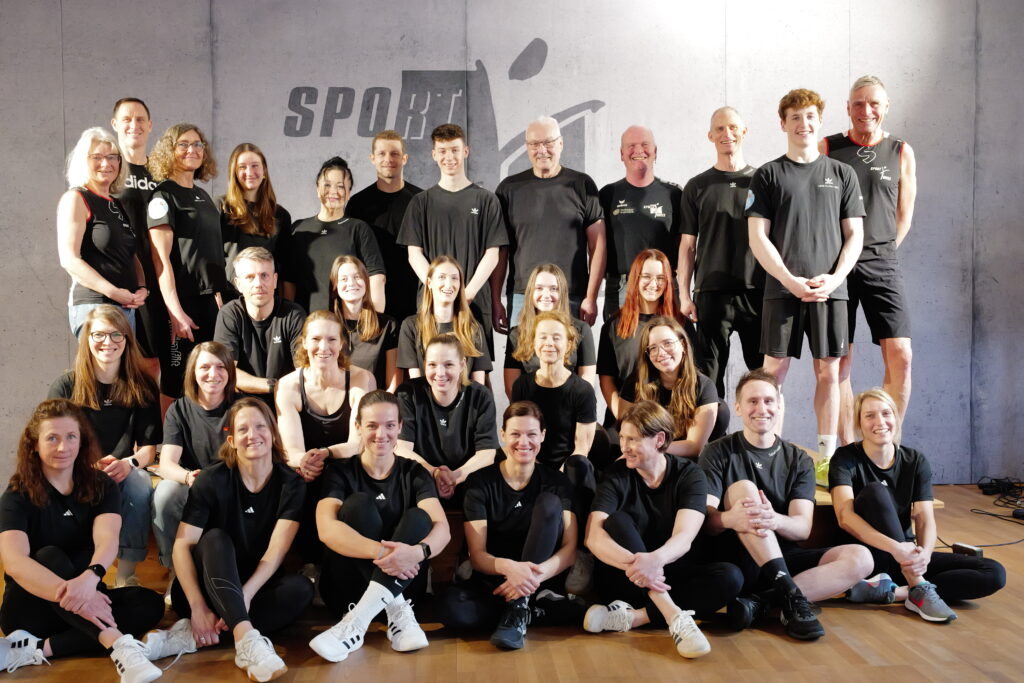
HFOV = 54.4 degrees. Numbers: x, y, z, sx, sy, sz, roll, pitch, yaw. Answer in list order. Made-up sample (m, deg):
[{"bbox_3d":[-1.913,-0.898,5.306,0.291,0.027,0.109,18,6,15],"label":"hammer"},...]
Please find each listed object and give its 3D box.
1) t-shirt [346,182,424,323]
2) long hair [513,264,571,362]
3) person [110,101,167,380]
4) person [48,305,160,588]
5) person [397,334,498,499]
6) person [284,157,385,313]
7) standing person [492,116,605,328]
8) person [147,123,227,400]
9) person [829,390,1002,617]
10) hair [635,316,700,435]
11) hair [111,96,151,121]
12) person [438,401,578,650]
[{"bbox_3d":[-0.625,-0.454,5.080,0.490,0.724,0.280,-1,2,-6],"label":"t-shirt"},{"bbox_3d":[0.133,-0.126,4.498,0.260,0.461,0.260,0,2,2],"label":"long hair"},{"bbox_3d":[-1.751,-0.241,4.654,0.500,1.770,0.290,-1,2,-25],"label":"person"},{"bbox_3d":[-1.655,0.417,4.118,0.500,1.139,0.660,-1,2,-14],"label":"person"},{"bbox_3d":[-0.268,0.484,4.080,0.500,1.031,0.740,0,2,-5],"label":"person"},{"bbox_3d":[-0.859,-0.133,4.898,0.490,1.530,0.310,0,2,0],"label":"person"},{"bbox_3d":[0.181,-0.252,4.950,0.560,1.732,0.330,0,2,2],"label":"standing person"},{"bbox_3d":[-1.514,-0.178,4.646,0.450,1.667,0.340,-2,3,-40],"label":"person"},{"bbox_3d":[1.538,0.584,3.864,0.650,0.798,0.580,0,2,10],"label":"person"},{"bbox_3d":[0.625,0.137,4.000,0.270,0.474,0.270,0,2,13],"label":"hair"},{"bbox_3d":[-1.781,-1.077,4.660,0.170,0.150,0.200,-1,2,-22],"label":"hair"},{"bbox_3d":[-0.013,0.660,3.735,0.510,0.820,0.620,0,2,0],"label":"person"}]

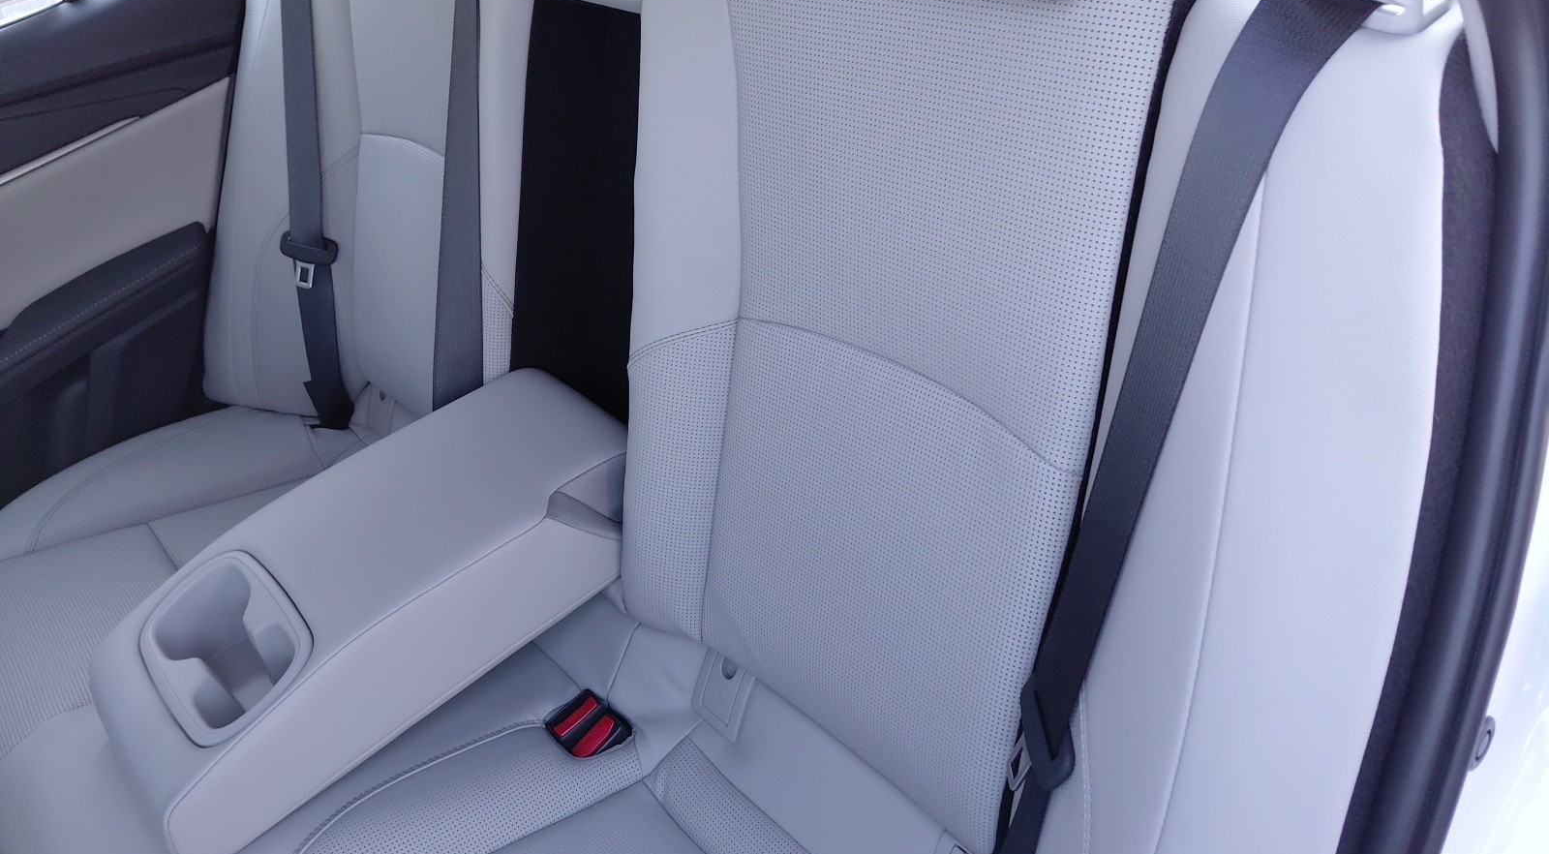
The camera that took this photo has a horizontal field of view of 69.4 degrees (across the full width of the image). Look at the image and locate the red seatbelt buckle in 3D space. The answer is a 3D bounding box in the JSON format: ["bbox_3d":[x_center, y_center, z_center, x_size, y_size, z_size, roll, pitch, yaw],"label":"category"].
[{"bbox_3d":[-0.158,0.270,0.970,0.048,0.036,0.068,-35,42,-26],"label":"red seatbelt buckle"}]

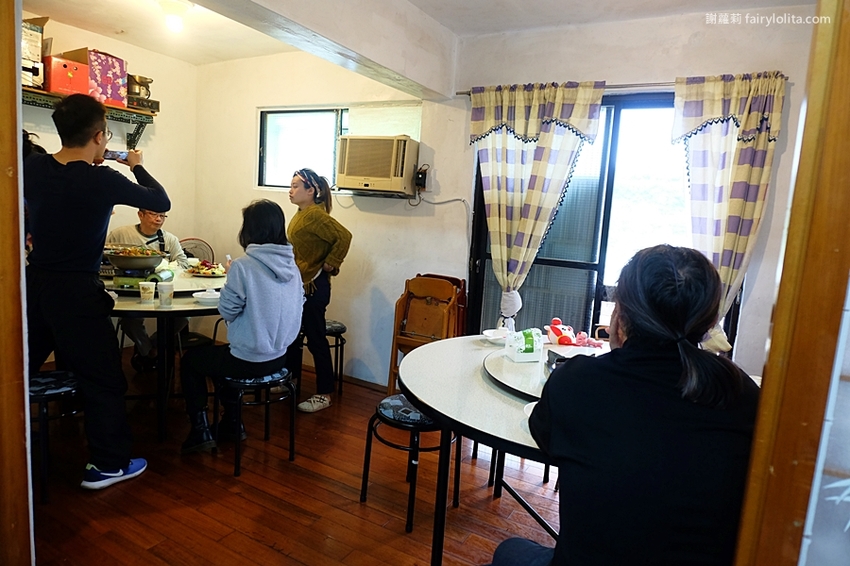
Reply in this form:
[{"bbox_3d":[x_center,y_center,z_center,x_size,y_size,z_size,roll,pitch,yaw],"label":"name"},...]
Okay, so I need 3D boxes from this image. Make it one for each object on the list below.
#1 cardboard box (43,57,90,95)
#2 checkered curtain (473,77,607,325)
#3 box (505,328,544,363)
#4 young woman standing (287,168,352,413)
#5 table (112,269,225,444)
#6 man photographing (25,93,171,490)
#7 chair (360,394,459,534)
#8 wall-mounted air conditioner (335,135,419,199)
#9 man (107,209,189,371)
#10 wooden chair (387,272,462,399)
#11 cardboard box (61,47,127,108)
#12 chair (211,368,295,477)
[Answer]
[{"bbox_3d":[-2.378,-1.333,3.543,0.240,0.201,0.218,8,9,29],"label":"cardboard box"},{"bbox_3d":[0.599,-0.429,3.235,0.800,1.470,0.140,8,9,29],"label":"checkered curtain"},{"bbox_3d":[0.379,0.240,2.093,0.110,0.115,0.090,2,8,-14],"label":"box"},{"bbox_3d":[-0.744,0.041,3.596,0.430,1.560,0.460,2,8,-16],"label":"young woman standing"},{"bbox_3d":[-1.605,0.403,3.428,1.480,0.770,1.480,4,7,-1],"label":"table"},{"bbox_3d":[-1.527,0.031,2.564,0.640,1.740,0.540,7,8,22],"label":"man photographing"},{"bbox_3d":[-0.056,0.792,2.469,0.360,0.464,0.360,-3,11,-45],"label":"chair"},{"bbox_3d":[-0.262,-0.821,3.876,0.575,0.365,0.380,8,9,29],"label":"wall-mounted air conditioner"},{"bbox_3d":[-2.046,0.074,4.043,0.560,1.200,0.650,0,9,-30],"label":"man"},{"bbox_3d":[-0.004,0.428,3.428,0.420,0.940,0.250,8,9,29],"label":"wooden chair"},{"bbox_3d":[-2.273,-1.404,3.754,0.280,0.335,0.255,8,9,29],"label":"cardboard box"},{"bbox_3d":[-0.887,0.686,2.832,0.360,0.464,0.360,-3,10,-42],"label":"chair"}]

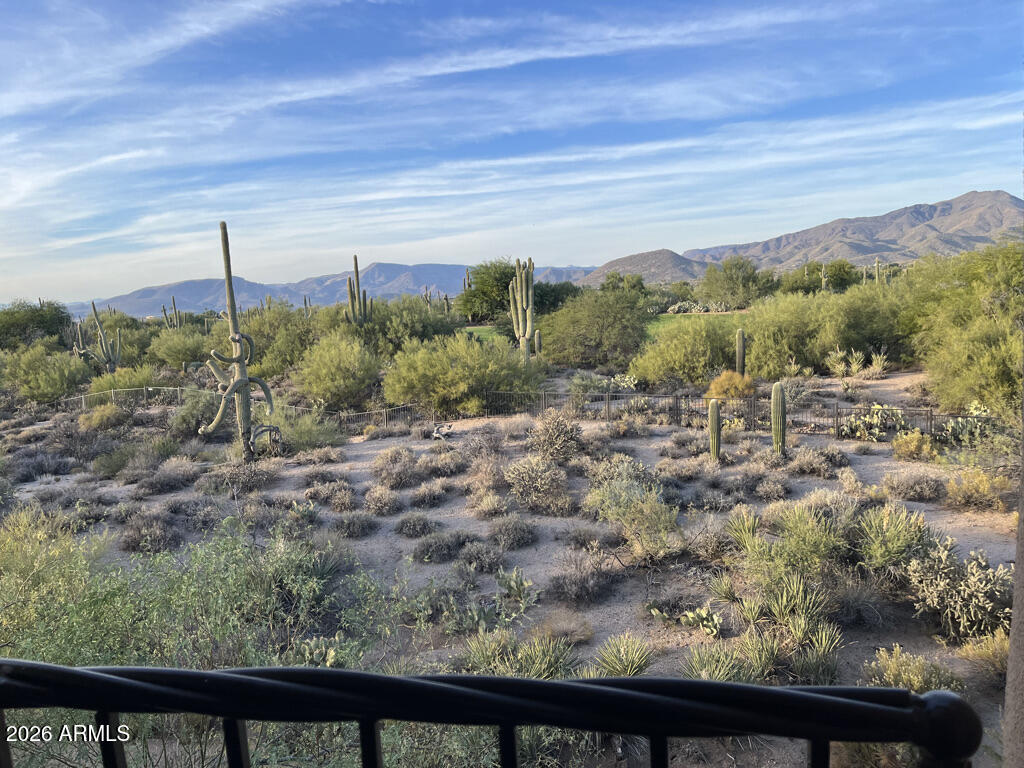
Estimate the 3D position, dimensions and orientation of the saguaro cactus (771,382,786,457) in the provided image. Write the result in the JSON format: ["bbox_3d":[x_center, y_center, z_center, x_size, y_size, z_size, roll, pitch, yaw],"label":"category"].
[{"bbox_3d":[6.984,0.916,20.156,0.401,2.033,0.401,-1,7,19],"label":"saguaro cactus"}]

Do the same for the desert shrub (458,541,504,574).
[{"bbox_3d":[-0.576,3.190,14.507,0.842,0.490,0.782,0,6,0],"label":"desert shrub"}]

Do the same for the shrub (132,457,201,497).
[{"bbox_3d":[-10.107,2.605,22.337,1.981,1.022,1.684,-6,9,-25],"label":"shrub"}]

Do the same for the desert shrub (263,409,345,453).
[{"bbox_3d":[-7.257,1.479,26.663,2.826,1.280,2.402,-5,9,-15],"label":"desert shrub"}]

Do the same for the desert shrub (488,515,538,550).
[{"bbox_3d":[0.009,2.747,14.443,0.903,0.562,0.813,-3,7,-1],"label":"desert shrub"}]

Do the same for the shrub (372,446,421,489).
[{"bbox_3d":[-2.969,2.085,19.602,1.278,0.958,1.150,-4,7,-9],"label":"shrub"}]

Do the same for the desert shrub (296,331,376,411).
[{"bbox_3d":[-10.268,-0.790,45.000,4.900,4.600,4.600,0,6,0],"label":"desert shrub"}]

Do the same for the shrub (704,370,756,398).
[{"bbox_3d":[8.819,0.080,31.150,1.990,1.265,1.791,-1,9,16],"label":"shrub"}]

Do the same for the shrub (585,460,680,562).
[{"bbox_3d":[2.165,2.223,13.705,1.686,1.541,1.518,-2,7,8],"label":"shrub"}]

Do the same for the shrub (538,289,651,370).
[{"bbox_3d":[5.033,-3.310,46.919,6.844,4.994,6.502,0,6,0],"label":"shrub"}]

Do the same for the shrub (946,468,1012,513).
[{"bbox_3d":[9.220,2.053,15.200,1.348,0.728,1.213,1,8,31],"label":"shrub"}]

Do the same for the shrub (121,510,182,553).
[{"bbox_3d":[-7.301,2.938,15.576,1.259,0.722,1.133,-7,8,-26],"label":"shrub"}]

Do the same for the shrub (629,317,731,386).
[{"bbox_3d":[8.287,-1.599,38.053,5.040,3.468,4.788,0,6,0],"label":"shrub"}]

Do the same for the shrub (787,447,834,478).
[{"bbox_3d":[8.373,2.154,21.583,1.274,0.787,1.147,0,6,0],"label":"shrub"}]

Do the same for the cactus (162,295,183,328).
[{"bbox_3d":[-36.046,-7.190,81.703,2.132,4.184,2.026,0,6,0],"label":"cactus"}]

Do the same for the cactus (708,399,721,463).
[{"bbox_3d":[5.294,1.193,20.135,0.316,1.648,0.316,0,8,15],"label":"cactus"}]

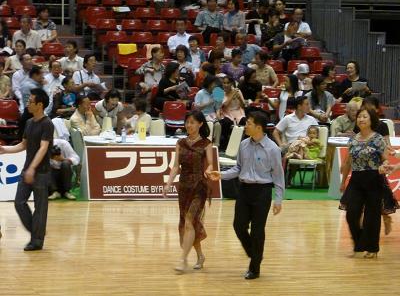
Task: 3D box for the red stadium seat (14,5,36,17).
[{"bbox_3d":[-2.966,-2.241,39.689,0.420,0.400,0.440,0,5,-14],"label":"red stadium seat"}]

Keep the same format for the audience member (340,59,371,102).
[{"bbox_3d":[2.535,-0.763,37.557,0.560,1.270,0.750,1,5,-5],"label":"audience member"}]

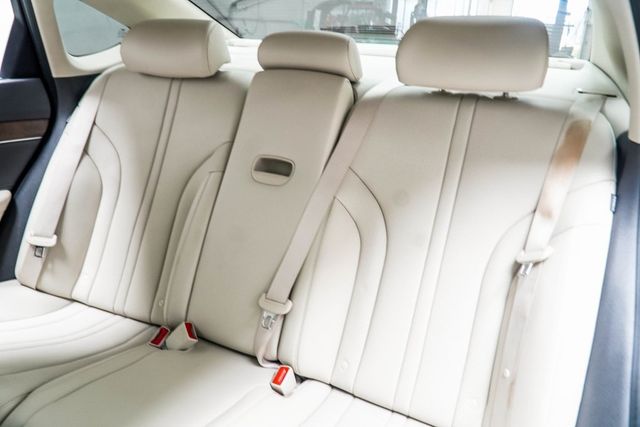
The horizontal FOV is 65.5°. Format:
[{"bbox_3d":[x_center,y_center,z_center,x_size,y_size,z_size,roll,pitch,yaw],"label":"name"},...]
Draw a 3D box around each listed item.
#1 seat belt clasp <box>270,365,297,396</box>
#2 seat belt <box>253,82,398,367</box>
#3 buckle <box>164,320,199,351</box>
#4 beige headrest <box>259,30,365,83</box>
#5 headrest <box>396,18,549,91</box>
[{"bbox_3d":[-0.074,0.345,1.016,0.023,0.059,0.041,12,48,26],"label":"seat belt clasp"},{"bbox_3d":[0.008,0.016,1.006,0.086,0.626,0.061,24,-3,24],"label":"seat belt"},{"bbox_3d":[-0.306,0.280,1.108,0.025,0.063,0.043,28,26,-52],"label":"buckle"},{"bbox_3d":[-0.022,-0.347,1.101,0.217,0.096,0.101,10,23,24],"label":"beige headrest"},{"bbox_3d":[0.287,-0.304,0.949,0.275,0.136,0.121,10,23,24],"label":"headrest"}]

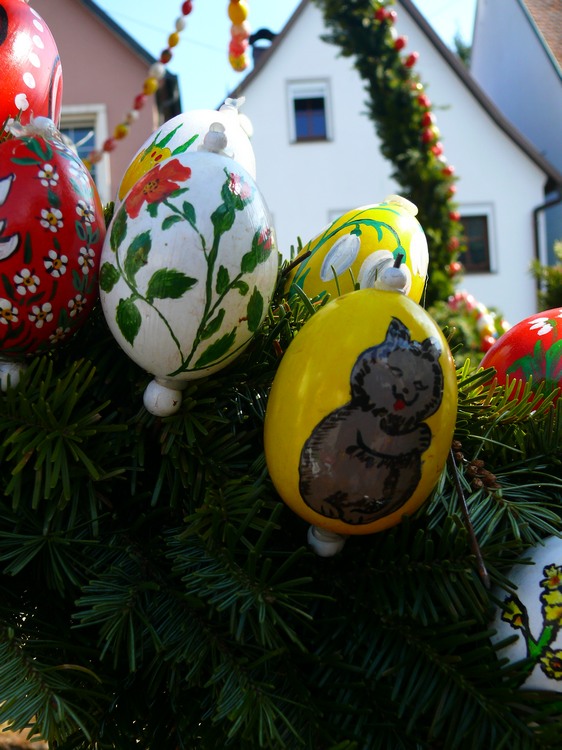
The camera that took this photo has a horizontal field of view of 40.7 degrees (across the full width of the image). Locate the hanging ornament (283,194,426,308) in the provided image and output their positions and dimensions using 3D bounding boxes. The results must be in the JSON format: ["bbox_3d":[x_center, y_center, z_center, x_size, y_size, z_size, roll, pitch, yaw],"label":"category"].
[{"bbox_3d":[0.034,-0.040,0.318,0.053,0.076,0.053,30,4,2],"label":"hanging ornament"}]

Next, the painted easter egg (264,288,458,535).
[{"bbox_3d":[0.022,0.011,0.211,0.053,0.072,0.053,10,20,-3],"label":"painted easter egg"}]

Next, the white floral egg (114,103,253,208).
[{"bbox_3d":[-0.038,-0.076,0.316,0.053,0.079,0.053,27,6,-12],"label":"white floral egg"}]

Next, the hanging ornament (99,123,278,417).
[{"bbox_3d":[-0.028,-0.032,0.234,0.053,0.092,0.053,12,-6,-8],"label":"hanging ornament"}]

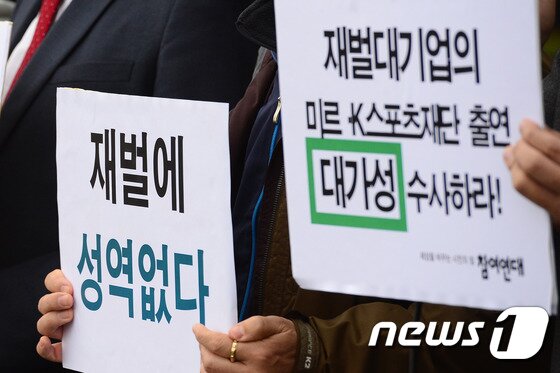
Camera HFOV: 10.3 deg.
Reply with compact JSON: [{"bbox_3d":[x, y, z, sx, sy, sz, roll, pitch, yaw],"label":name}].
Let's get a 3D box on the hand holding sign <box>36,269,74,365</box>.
[{"bbox_3d":[-0.216,0.134,3.230,0.080,0.100,0.090,2,5,20],"label":"hand holding sign"}]

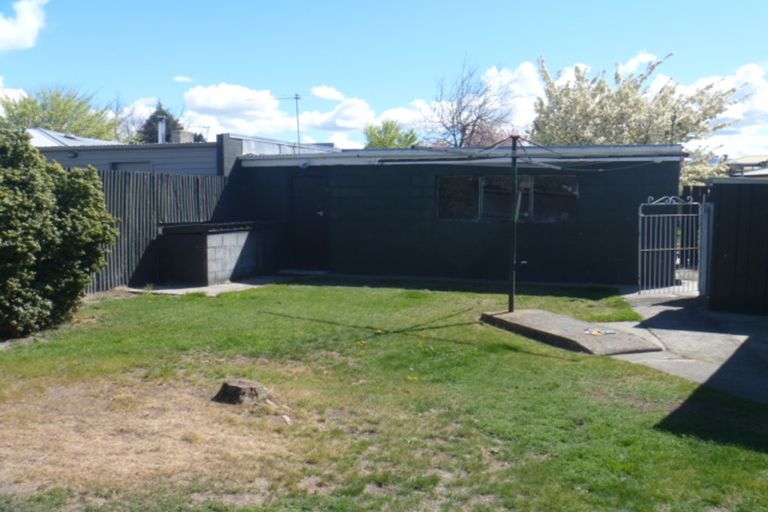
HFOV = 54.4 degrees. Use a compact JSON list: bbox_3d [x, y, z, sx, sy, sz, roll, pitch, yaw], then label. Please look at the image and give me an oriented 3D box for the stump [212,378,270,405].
[{"bbox_3d":[-0.991,0.932,5.188,0.396,0.120,0.340,-1,4,-11],"label":"stump"}]

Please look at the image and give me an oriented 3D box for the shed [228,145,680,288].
[{"bbox_3d":[1.658,-0.976,14.609,7.721,2.536,4.865,2,5,21],"label":"shed"}]

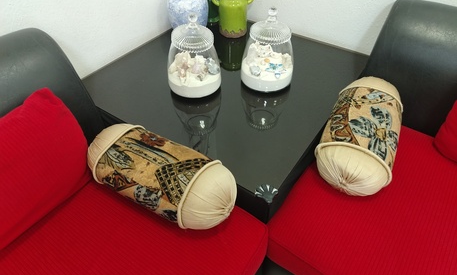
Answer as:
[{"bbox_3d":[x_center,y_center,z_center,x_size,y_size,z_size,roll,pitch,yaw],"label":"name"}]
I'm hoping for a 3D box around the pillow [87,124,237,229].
[{"bbox_3d":[-0.189,0.108,0.897,0.457,0.205,0.209,20,49,20],"label":"pillow"}]

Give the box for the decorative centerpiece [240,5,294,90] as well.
[{"bbox_3d":[0.149,-0.327,1.144,0.194,0.287,0.194,-1,45,0],"label":"decorative centerpiece"}]

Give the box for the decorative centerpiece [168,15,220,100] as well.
[{"bbox_3d":[-0.121,-0.302,1.124,0.193,0.285,0.193,-1,45,0],"label":"decorative centerpiece"}]

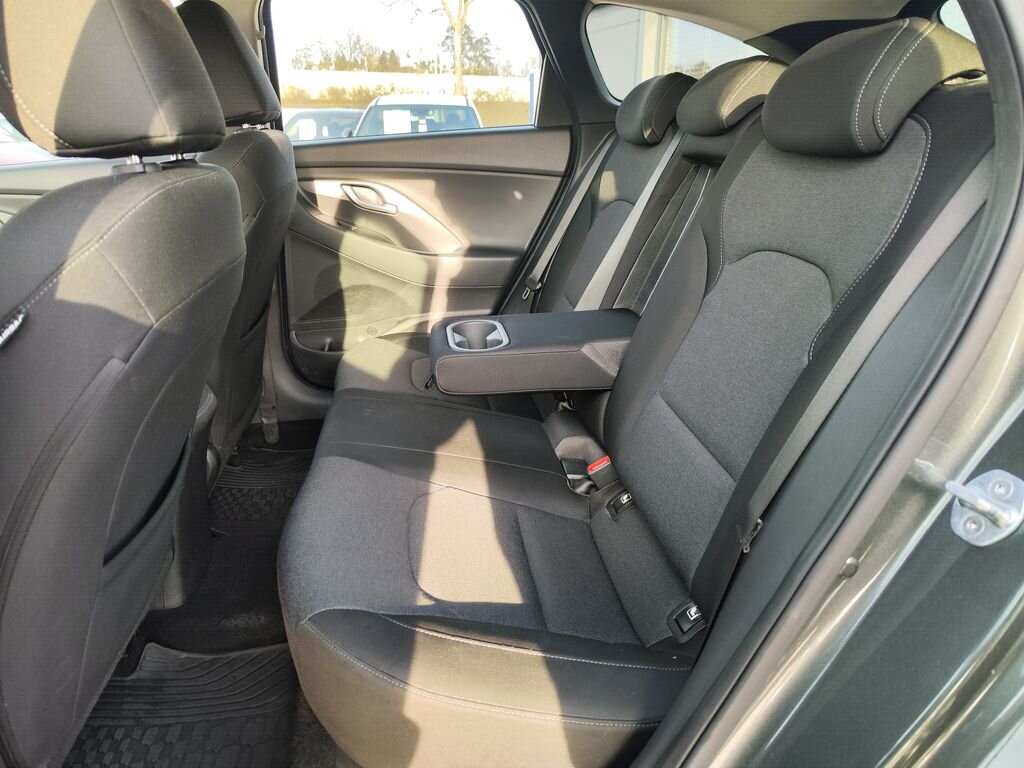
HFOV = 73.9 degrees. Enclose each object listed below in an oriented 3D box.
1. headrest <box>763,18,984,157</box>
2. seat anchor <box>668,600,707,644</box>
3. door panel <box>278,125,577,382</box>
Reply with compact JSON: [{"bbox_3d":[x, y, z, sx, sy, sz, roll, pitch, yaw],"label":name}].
[{"bbox_3d":[0.401,-0.335,0.789,0.125,0.140,0.260,8,20,-12],"label":"headrest"},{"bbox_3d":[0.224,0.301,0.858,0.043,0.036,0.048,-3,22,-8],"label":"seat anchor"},{"bbox_3d":[-0.223,-0.314,1.818,0.770,0.690,0.100,-3,22,-8],"label":"door panel"}]

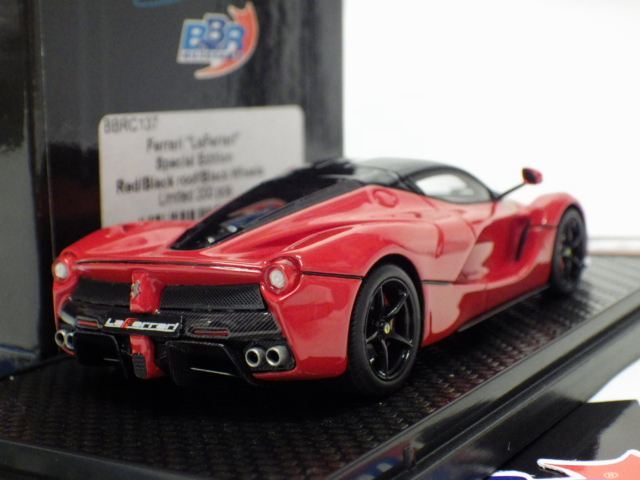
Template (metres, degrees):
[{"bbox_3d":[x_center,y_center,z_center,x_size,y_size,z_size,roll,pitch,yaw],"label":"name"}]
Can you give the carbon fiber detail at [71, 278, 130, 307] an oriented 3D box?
[{"bbox_3d":[-0.027,0.007,0.138,0.014,0.003,0.002,3,11,43],"label":"carbon fiber detail"}]

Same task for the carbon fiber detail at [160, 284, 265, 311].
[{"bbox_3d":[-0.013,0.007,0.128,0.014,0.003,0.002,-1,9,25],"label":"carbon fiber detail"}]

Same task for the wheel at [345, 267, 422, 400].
[{"bbox_3d":[0.006,0.011,0.139,0.007,0.017,0.017,1,10,34],"label":"wheel"}]

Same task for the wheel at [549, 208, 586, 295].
[{"bbox_3d":[0.041,0.002,0.188,0.006,0.015,0.015,1,10,34],"label":"wheel"}]

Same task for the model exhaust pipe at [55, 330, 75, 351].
[{"bbox_3d":[-0.033,0.013,0.144,0.004,0.002,0.003,1,10,34],"label":"model exhaust pipe"}]

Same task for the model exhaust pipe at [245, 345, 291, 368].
[{"bbox_3d":[-0.006,0.013,0.125,0.004,0.002,0.003,1,10,34],"label":"model exhaust pipe"}]

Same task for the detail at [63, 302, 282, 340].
[{"bbox_3d":[-0.020,0.010,0.133,0.036,0.004,0.004,1,10,34],"label":"detail"}]

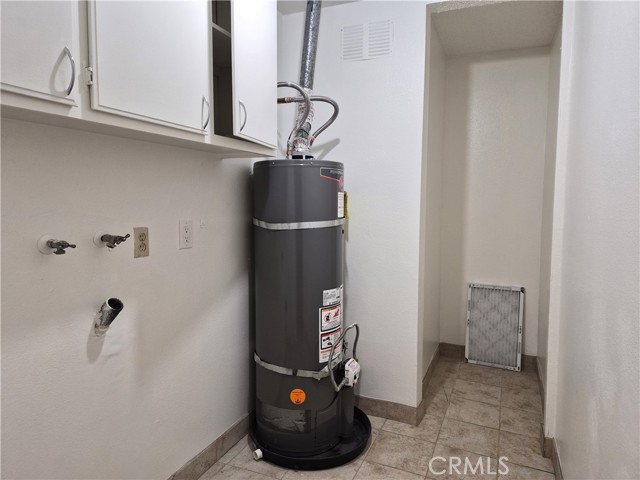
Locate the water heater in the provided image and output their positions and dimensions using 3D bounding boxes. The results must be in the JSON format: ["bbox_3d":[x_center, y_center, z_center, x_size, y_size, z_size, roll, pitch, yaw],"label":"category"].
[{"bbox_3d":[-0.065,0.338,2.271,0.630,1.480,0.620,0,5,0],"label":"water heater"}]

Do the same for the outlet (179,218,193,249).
[{"bbox_3d":[-0.579,-0.025,1.842,0.012,0.122,0.078,2,6,24],"label":"outlet"}]

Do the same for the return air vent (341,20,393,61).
[{"bbox_3d":[0.257,-1.110,2.373,0.303,0.202,0.020,2,6,24],"label":"return air vent"}]

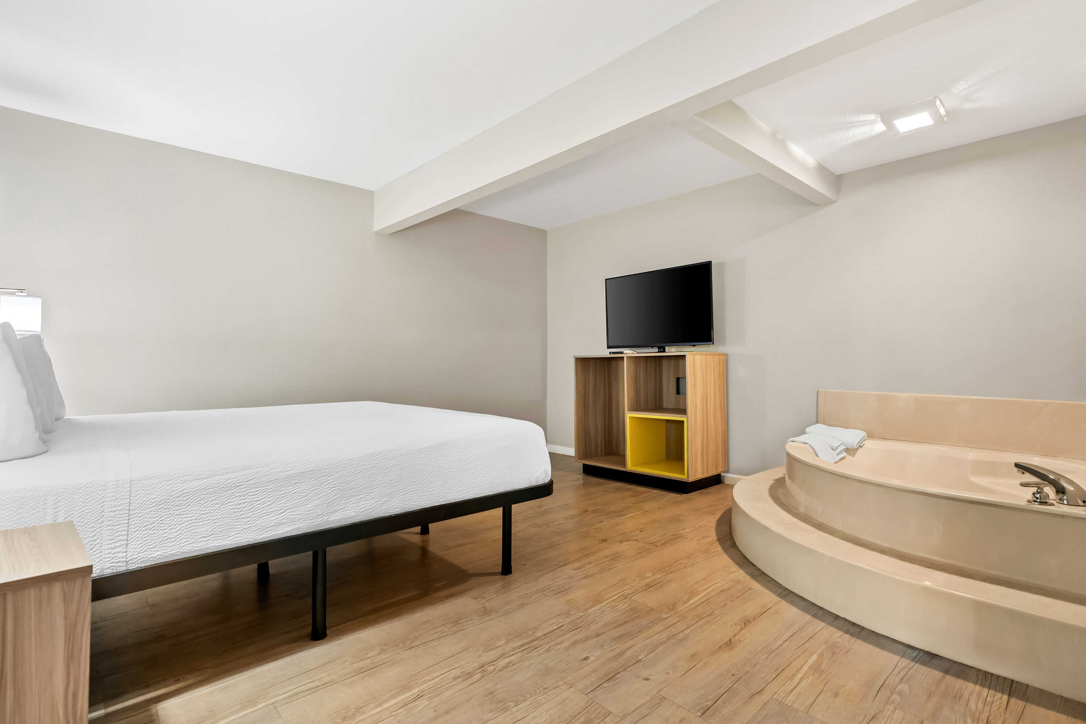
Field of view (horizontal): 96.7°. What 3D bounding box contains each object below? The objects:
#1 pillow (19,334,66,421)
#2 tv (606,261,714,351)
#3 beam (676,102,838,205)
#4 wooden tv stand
[{"bbox_3d":[-2.510,0.085,2.330,0.180,0.470,0.660,-18,12,-40],"label":"pillow"},{"bbox_3d":[0.953,-0.409,4.128,0.200,0.693,1.079,0,0,-44],"label":"tv"},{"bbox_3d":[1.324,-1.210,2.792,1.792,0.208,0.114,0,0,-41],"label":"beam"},{"bbox_3d":[0.890,0.464,4.111,0.609,1.051,1.099,0,0,-44],"label":"wooden tv stand"}]

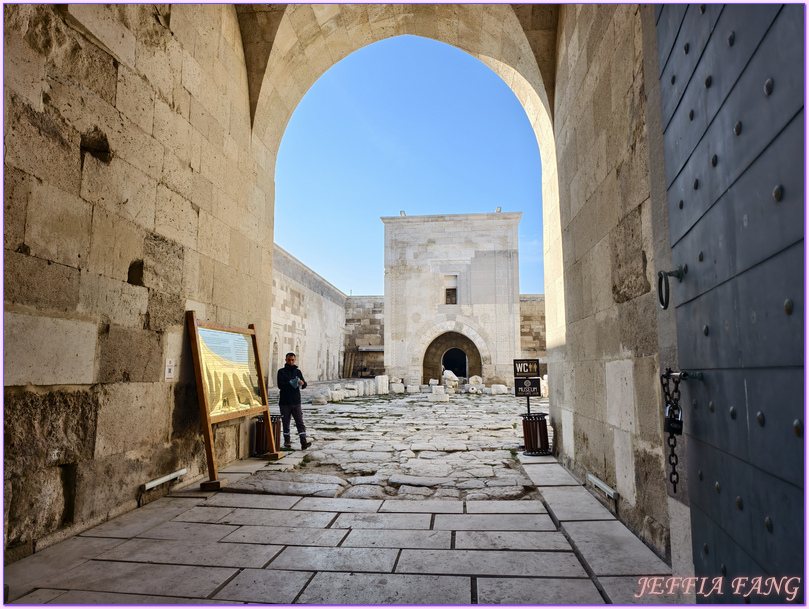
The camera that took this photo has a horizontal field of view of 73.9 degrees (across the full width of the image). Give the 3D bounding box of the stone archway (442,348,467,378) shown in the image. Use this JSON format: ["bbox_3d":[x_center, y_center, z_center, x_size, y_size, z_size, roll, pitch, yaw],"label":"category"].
[{"bbox_3d":[3.843,4.648,40.559,1.950,2.730,0.800,-1,-7,6],"label":"stone archway"}]

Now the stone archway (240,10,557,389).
[{"bbox_3d":[-0.115,-1.417,9.412,5.150,7.950,1.500,-1,-7,6],"label":"stone archway"}]

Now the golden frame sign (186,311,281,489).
[{"bbox_3d":[-2.487,1.307,7.959,0.300,2.230,2.330,-12,-8,3],"label":"golden frame sign"}]

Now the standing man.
[{"bbox_3d":[-2.006,1.777,9.902,0.580,1.740,0.460,3,-8,-24],"label":"standing man"}]

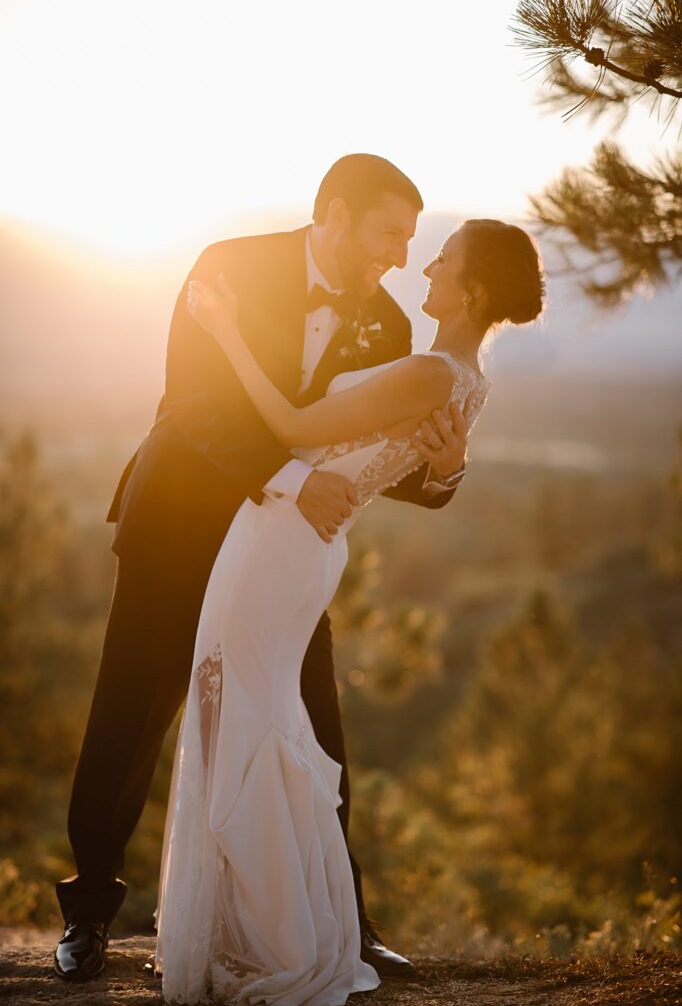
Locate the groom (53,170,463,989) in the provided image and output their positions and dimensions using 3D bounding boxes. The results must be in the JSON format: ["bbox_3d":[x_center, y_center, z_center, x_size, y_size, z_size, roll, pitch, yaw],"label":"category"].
[{"bbox_3d":[-0.160,0.130,4.880,0.730,1.670,0.640,-3,4,-41],"label":"groom"}]

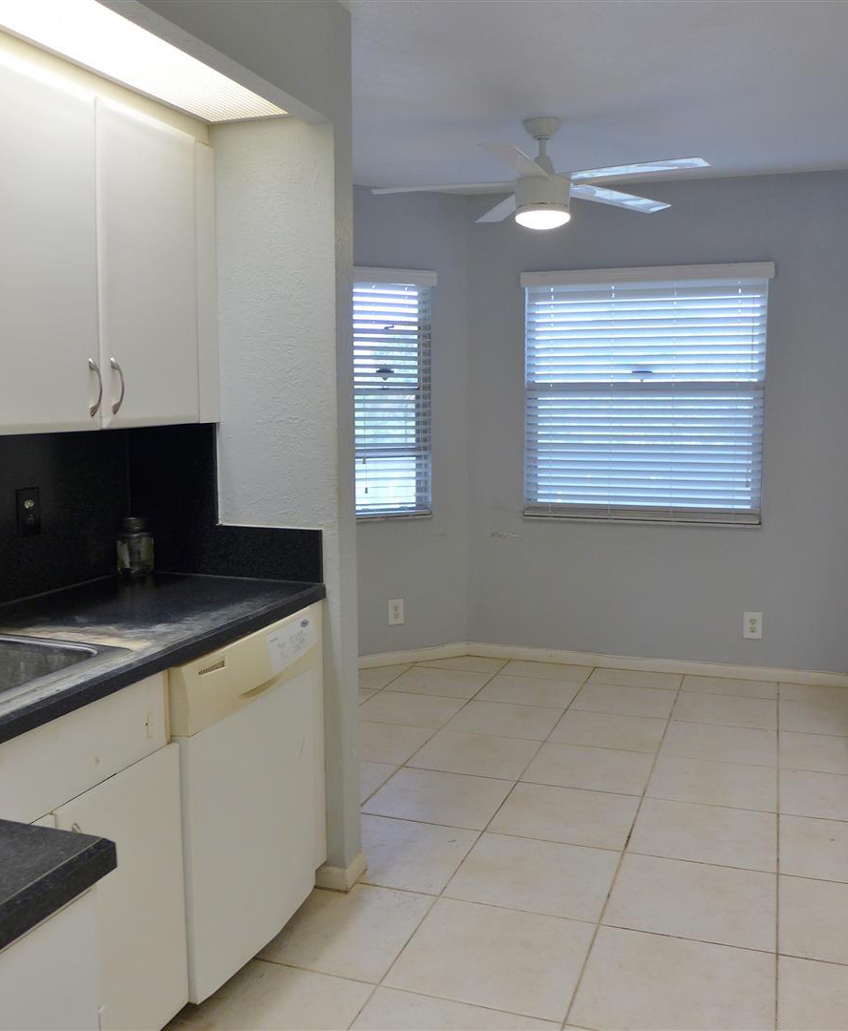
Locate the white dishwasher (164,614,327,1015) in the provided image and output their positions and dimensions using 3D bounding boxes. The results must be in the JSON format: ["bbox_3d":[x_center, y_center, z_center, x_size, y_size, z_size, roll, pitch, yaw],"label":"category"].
[{"bbox_3d":[-0.689,0.694,2.497,0.601,0.841,0.603,2,7,20],"label":"white dishwasher"}]

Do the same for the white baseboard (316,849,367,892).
[{"bbox_3d":[-0.248,1.048,2.861,0.112,0.078,0.155,2,7,20],"label":"white baseboard"}]

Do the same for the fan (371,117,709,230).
[{"bbox_3d":[0.463,-1.319,3.701,1.300,0.411,1.290,2,7,20],"label":"fan"}]

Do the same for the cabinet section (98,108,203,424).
[{"bbox_3d":[-0.843,-0.611,2.480,0.325,0.760,0.408,2,7,20],"label":"cabinet section"}]

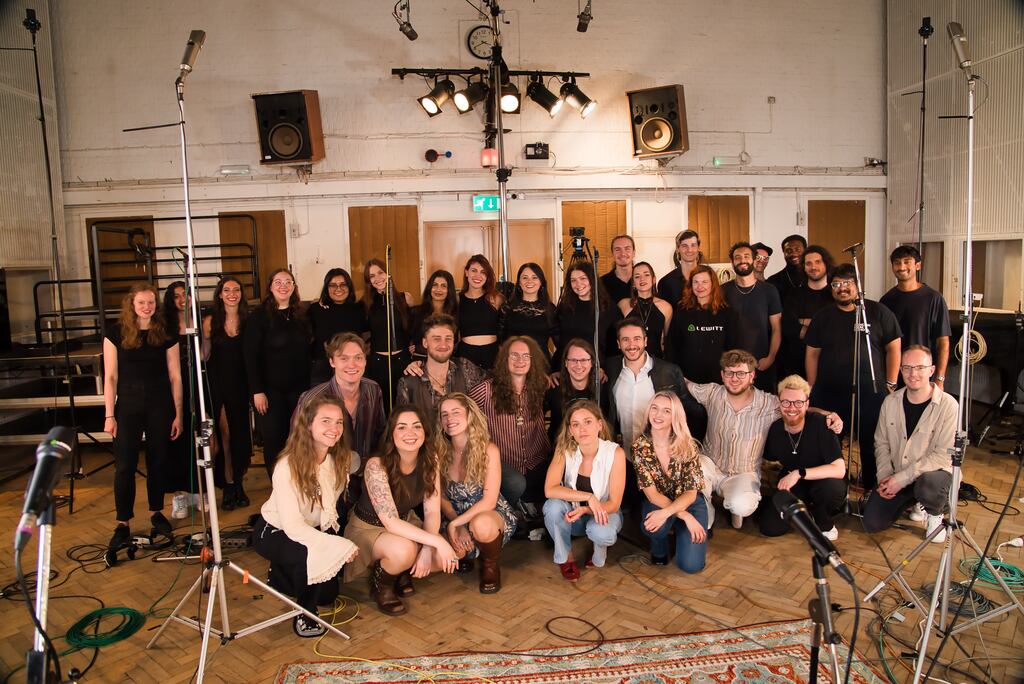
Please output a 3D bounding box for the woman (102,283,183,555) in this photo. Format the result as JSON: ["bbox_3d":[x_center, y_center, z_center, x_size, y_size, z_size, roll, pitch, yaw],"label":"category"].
[{"bbox_3d":[-2.248,0.466,4.156,0.480,1.640,0.360,-4,7,-19],"label":"woman"}]

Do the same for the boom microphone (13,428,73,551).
[{"bbox_3d":[-0.705,0.214,1.028,0.053,0.053,0.235,22,28,-29],"label":"boom microphone"}]

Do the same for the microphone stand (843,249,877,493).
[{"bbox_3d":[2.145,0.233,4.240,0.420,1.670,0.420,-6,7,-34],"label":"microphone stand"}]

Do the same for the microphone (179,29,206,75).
[{"bbox_3d":[-1.266,-1.148,2.700,0.058,0.200,0.058,9,-12,-6],"label":"microphone"}]

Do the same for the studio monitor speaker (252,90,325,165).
[{"bbox_3d":[-2.645,-2.560,8.155,0.610,0.787,0.510,0,21,4],"label":"studio monitor speaker"}]

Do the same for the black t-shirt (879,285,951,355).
[{"bbox_3d":[2.844,-0.067,4.850,0.530,0.660,0.300,2,7,25],"label":"black t-shirt"}]

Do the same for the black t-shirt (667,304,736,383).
[{"bbox_3d":[1.262,0.037,4.550,0.490,0.600,0.280,-1,7,6],"label":"black t-shirt"}]

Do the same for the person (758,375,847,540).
[{"bbox_3d":[1.746,0.660,4.120,0.550,0.960,0.650,0,6,15],"label":"person"}]

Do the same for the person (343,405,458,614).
[{"bbox_3d":[-0.565,0.803,3.460,0.520,0.940,0.650,-5,7,-30],"label":"person"}]

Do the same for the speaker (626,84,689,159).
[{"bbox_3d":[1.838,-2.757,8.560,0.610,0.785,0.510,-2,17,23],"label":"speaker"}]

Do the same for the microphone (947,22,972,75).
[{"bbox_3d":[1.658,-1.095,2.530,0.060,0.200,0.060,3,-15,-30],"label":"microphone"}]

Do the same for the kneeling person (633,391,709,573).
[{"bbox_3d":[0.906,0.747,3.904,0.440,0.970,0.620,0,7,12],"label":"kneeling person"}]

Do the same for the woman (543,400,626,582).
[{"bbox_3d":[0.406,0.785,3.826,0.460,0.940,0.600,-1,7,5],"label":"woman"}]

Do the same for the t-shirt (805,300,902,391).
[{"bbox_3d":[2.250,0.030,4.500,0.610,0.610,0.360,1,7,18],"label":"t-shirt"}]

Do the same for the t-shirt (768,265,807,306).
[{"bbox_3d":[2.287,-0.305,5.550,0.500,0.670,0.270,0,6,18],"label":"t-shirt"}]

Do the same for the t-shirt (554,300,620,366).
[{"bbox_3d":[0.484,-0.010,4.620,0.460,0.570,0.280,-1,6,3],"label":"t-shirt"}]

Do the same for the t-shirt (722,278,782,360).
[{"bbox_3d":[1.748,-0.122,5.070,0.520,0.680,0.270,0,6,18],"label":"t-shirt"}]

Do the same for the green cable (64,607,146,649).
[{"bbox_3d":[-1.944,1.365,3.275,0.360,0.045,0.370,-1,7,6],"label":"green cable"}]

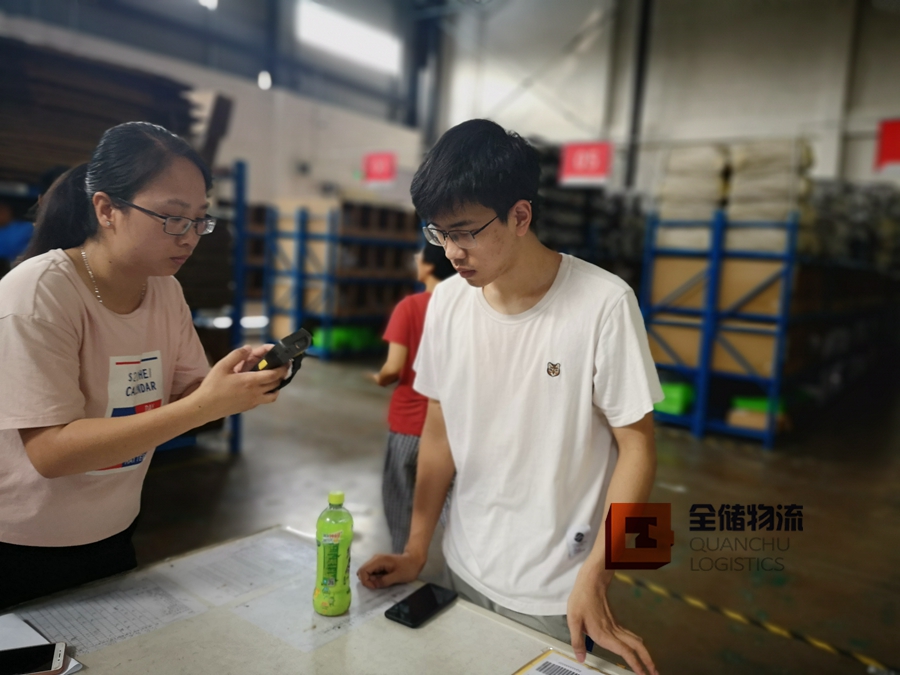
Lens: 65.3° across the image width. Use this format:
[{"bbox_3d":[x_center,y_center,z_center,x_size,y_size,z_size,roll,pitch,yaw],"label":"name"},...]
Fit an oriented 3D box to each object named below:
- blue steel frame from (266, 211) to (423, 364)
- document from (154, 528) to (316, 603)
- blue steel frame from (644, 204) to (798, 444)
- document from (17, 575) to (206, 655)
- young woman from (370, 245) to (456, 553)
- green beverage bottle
[{"bbox_3d":[-1.585,-0.813,10.703,1.220,2.020,2.200,7,7,29],"label":"blue steel frame"},{"bbox_3d":[-0.419,0.477,1.478,0.210,0.003,0.297,8,7,36],"label":"document"},{"bbox_3d":[2.434,-0.118,6.471,1.220,2.020,0.700,7,7,29],"label":"blue steel frame"},{"bbox_3d":[-0.619,0.491,1.229,0.210,0.003,0.297,9,8,40],"label":"document"},{"bbox_3d":[-0.119,0.311,3.050,0.450,1.550,0.360,-1,7,-37],"label":"young woman"},{"bbox_3d":[-0.212,0.398,1.298,0.070,0.222,0.070,3,6,-8],"label":"green beverage bottle"}]

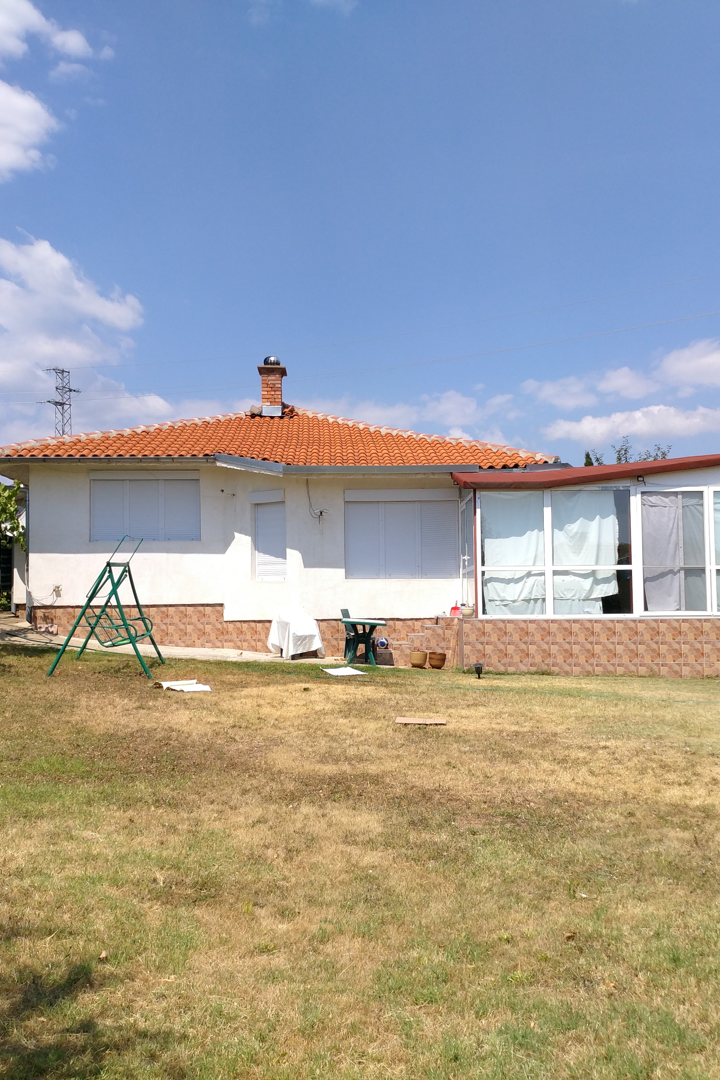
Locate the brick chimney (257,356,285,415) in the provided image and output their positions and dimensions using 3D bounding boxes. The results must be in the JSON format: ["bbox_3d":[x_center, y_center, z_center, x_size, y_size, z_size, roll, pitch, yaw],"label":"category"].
[{"bbox_3d":[-1.856,-3.243,23.600,0.590,1.250,0.620,-1,-4,-2],"label":"brick chimney"}]

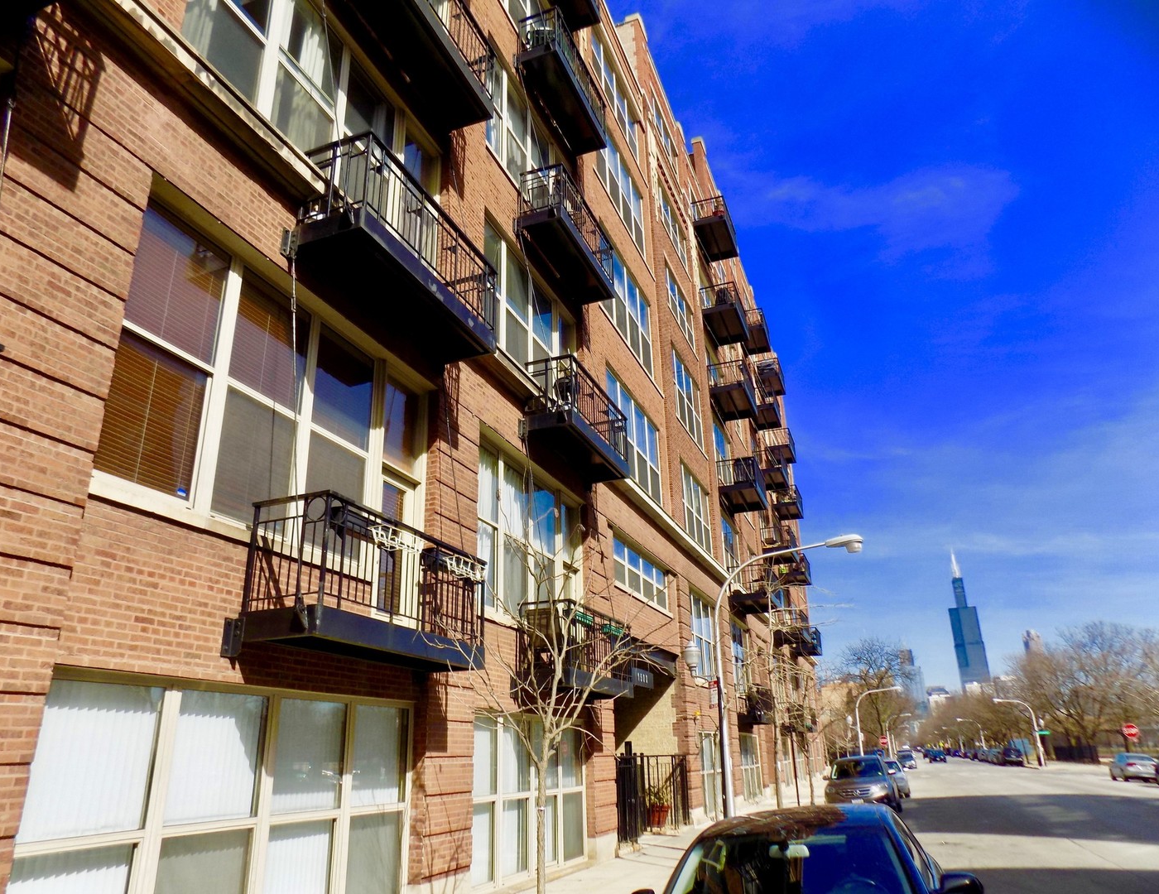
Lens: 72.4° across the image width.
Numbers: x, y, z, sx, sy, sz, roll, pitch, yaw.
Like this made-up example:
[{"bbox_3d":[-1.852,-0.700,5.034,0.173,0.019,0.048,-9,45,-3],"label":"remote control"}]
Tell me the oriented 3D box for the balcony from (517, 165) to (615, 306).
[{"bbox_3d":[-0.167,-4.332,16.602,0.844,1.282,3.082,-9,-23,19],"label":"balcony"}]

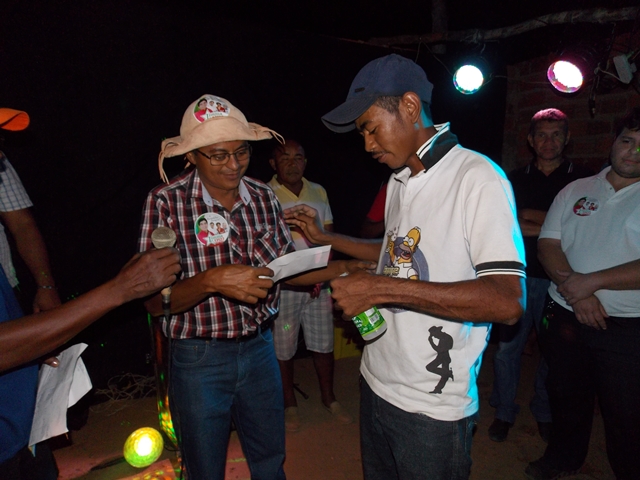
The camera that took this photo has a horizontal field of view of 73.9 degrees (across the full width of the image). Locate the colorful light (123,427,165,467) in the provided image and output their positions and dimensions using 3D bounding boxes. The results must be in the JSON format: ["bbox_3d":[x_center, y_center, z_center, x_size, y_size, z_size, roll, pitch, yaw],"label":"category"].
[{"bbox_3d":[-0.900,1.034,2.142,0.190,0.195,0.170,-9,13,-41],"label":"colorful light"}]

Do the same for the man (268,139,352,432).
[{"bbox_3d":[-0.070,0.263,2.422,0.520,1.620,0.400,-1,10,-7],"label":"man"}]

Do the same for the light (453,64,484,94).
[{"bbox_3d":[1.004,-1.098,2.835,0.210,0.210,0.190,5,39,28],"label":"light"}]

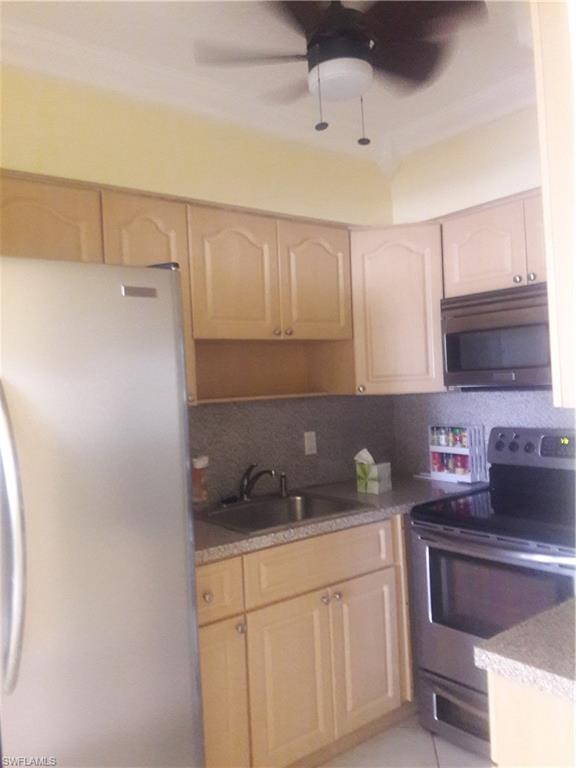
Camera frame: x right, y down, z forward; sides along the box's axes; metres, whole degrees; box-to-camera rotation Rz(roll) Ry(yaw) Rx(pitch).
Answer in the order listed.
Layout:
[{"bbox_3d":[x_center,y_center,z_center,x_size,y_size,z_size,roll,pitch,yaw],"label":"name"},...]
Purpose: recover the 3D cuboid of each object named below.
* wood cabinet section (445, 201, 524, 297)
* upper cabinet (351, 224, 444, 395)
[{"bbox_3d":[0.944,-0.555,2.711,0.325,0.336,0.400,-2,0,-38],"label":"wood cabinet section"},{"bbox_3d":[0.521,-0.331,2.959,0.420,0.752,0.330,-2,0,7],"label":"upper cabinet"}]

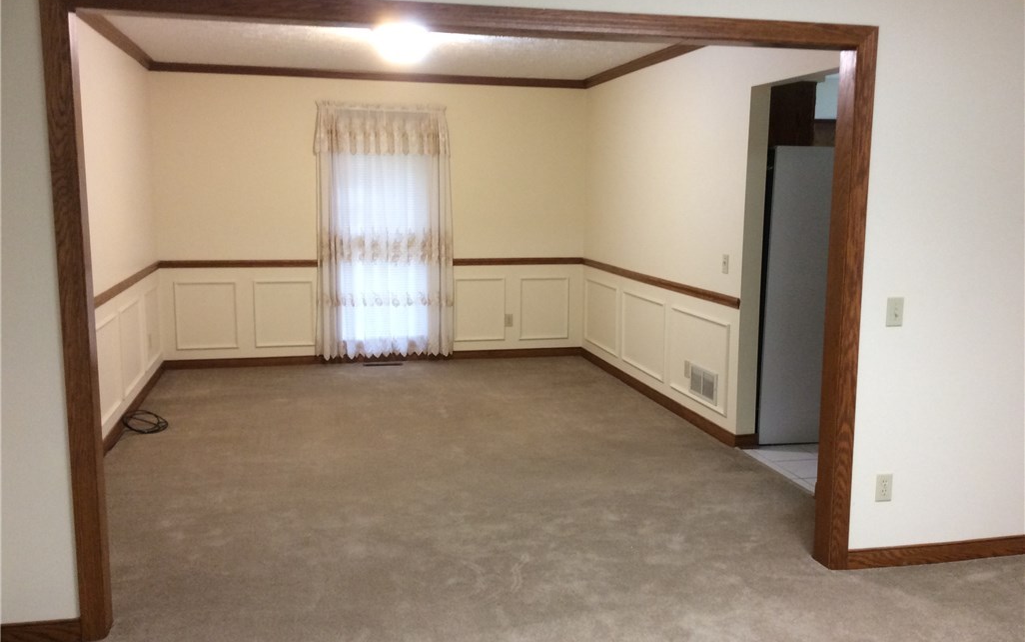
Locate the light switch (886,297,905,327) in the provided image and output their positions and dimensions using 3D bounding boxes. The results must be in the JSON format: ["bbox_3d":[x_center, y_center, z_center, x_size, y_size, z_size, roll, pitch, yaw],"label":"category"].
[{"bbox_3d":[1.500,-0.033,3.694,0.071,0.114,0.018,-1,8,-13],"label":"light switch"}]

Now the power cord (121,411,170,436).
[{"bbox_3d":[-2.297,0.621,5.960,0.260,0.085,0.400,-1,8,-13],"label":"power cord"}]

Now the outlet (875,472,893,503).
[{"bbox_3d":[1.496,0.671,3.798,0.071,0.114,0.012,-1,8,-13],"label":"outlet"}]

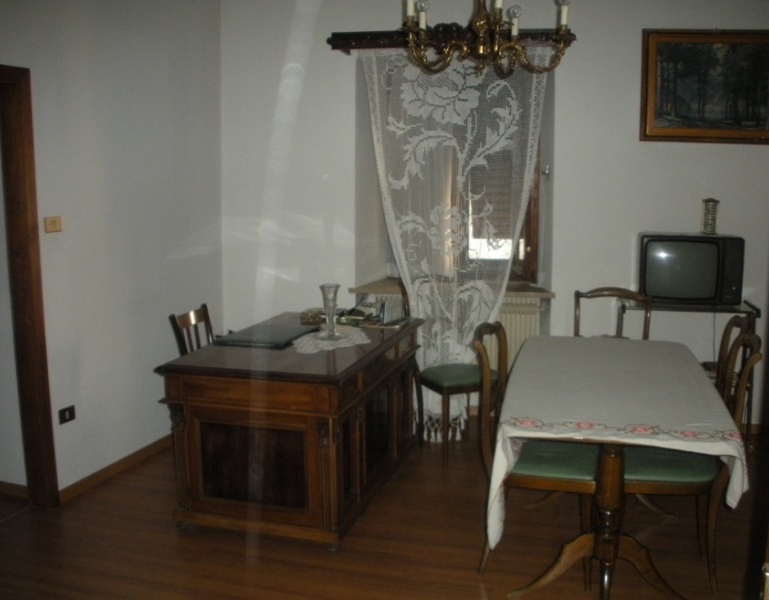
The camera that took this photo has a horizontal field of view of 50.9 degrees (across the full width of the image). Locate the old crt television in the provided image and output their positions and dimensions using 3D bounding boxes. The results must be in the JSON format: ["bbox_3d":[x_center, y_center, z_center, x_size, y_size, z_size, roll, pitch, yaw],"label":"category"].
[{"bbox_3d":[1.806,-0.178,4.814,0.575,0.400,0.370,2,9,15],"label":"old crt television"}]

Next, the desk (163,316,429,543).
[{"bbox_3d":[-0.388,0.588,4.240,0.860,0.785,1.470,2,9,16],"label":"desk"}]

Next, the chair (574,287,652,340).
[{"bbox_3d":[1.282,0.439,4.657,0.450,0.930,0.500,3,10,23],"label":"chair"}]

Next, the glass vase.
[{"bbox_3d":[-0.284,0.055,4.218,0.115,0.286,0.115,0,9,0],"label":"glass vase"}]

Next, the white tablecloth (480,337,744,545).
[{"bbox_3d":[0.952,0.540,3.430,0.820,0.445,1.580,2,9,14],"label":"white tablecloth"}]

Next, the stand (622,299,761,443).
[{"bbox_3d":[1.806,0.447,4.871,0.740,0.840,0.420,2,9,15],"label":"stand"}]

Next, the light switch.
[{"bbox_3d":[-1.588,-0.362,3.884,0.015,0.080,0.120,3,9,17],"label":"light switch"}]

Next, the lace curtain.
[{"bbox_3d":[0.431,-0.306,4.904,1.120,2.340,0.200,1,9,9],"label":"lace curtain"}]

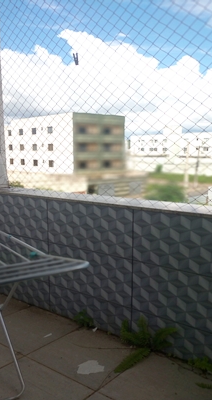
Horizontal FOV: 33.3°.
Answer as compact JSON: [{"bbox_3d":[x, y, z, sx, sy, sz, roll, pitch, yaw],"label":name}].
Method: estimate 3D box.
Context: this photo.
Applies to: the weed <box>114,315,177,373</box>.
[{"bbox_3d":[0.160,0.755,1.866,0.337,0.190,0.288,6,10,35],"label":"weed"}]

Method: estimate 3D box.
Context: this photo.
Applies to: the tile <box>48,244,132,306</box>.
[{"bbox_3d":[-0.116,0.450,2.198,0.640,0.288,0.012,6,10,35],"label":"tile"}]

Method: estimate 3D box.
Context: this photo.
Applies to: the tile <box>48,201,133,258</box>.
[{"bbox_3d":[-0.114,0.165,2.155,0.640,0.288,0.012,6,10,35],"label":"tile"}]

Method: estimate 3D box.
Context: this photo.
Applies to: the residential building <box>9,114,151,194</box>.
[{"bbox_3d":[-8.525,-9.018,66.015,11.000,11.800,24.000,-7,11,-40],"label":"residential building"}]

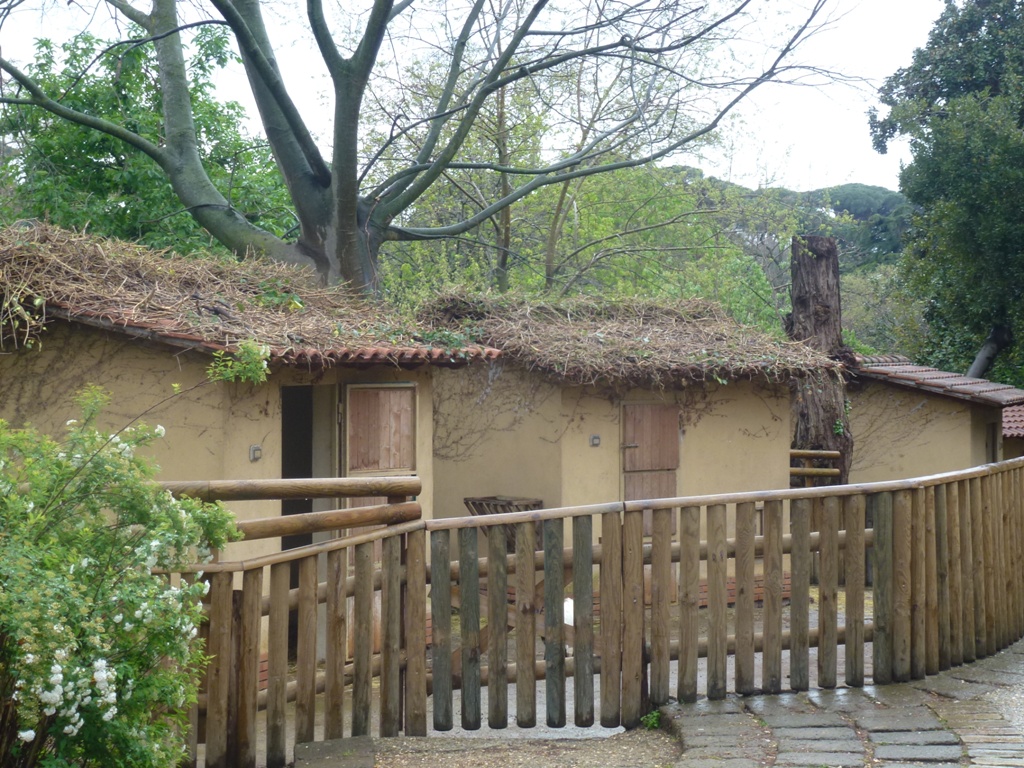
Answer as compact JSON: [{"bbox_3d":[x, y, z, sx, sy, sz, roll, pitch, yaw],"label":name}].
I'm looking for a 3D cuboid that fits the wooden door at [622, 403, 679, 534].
[{"bbox_3d":[1.350,1.150,18.700,0.770,1.950,0.070,0,0,-40],"label":"wooden door"}]

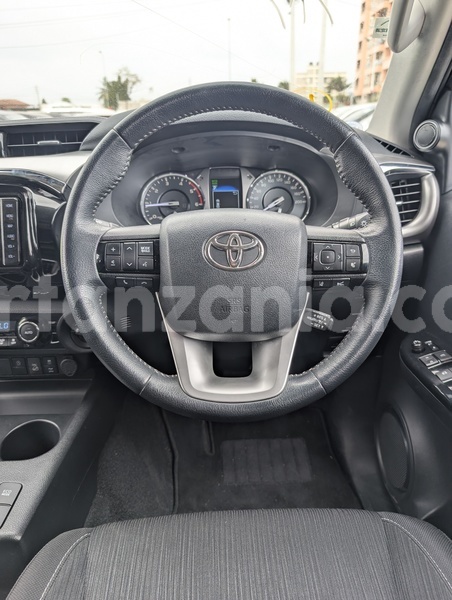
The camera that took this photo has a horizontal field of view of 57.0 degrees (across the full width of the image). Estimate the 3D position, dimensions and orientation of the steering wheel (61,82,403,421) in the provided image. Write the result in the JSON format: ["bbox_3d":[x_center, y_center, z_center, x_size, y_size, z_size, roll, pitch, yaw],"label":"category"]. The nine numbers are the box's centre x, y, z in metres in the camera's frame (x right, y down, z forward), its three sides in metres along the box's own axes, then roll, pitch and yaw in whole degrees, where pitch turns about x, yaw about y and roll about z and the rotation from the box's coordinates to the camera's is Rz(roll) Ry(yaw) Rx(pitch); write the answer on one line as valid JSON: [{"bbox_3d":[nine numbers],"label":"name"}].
[{"bbox_3d":[0.006,-0.052,0.490,0.380,0.380,0.085,0,3,0],"label":"steering wheel"}]

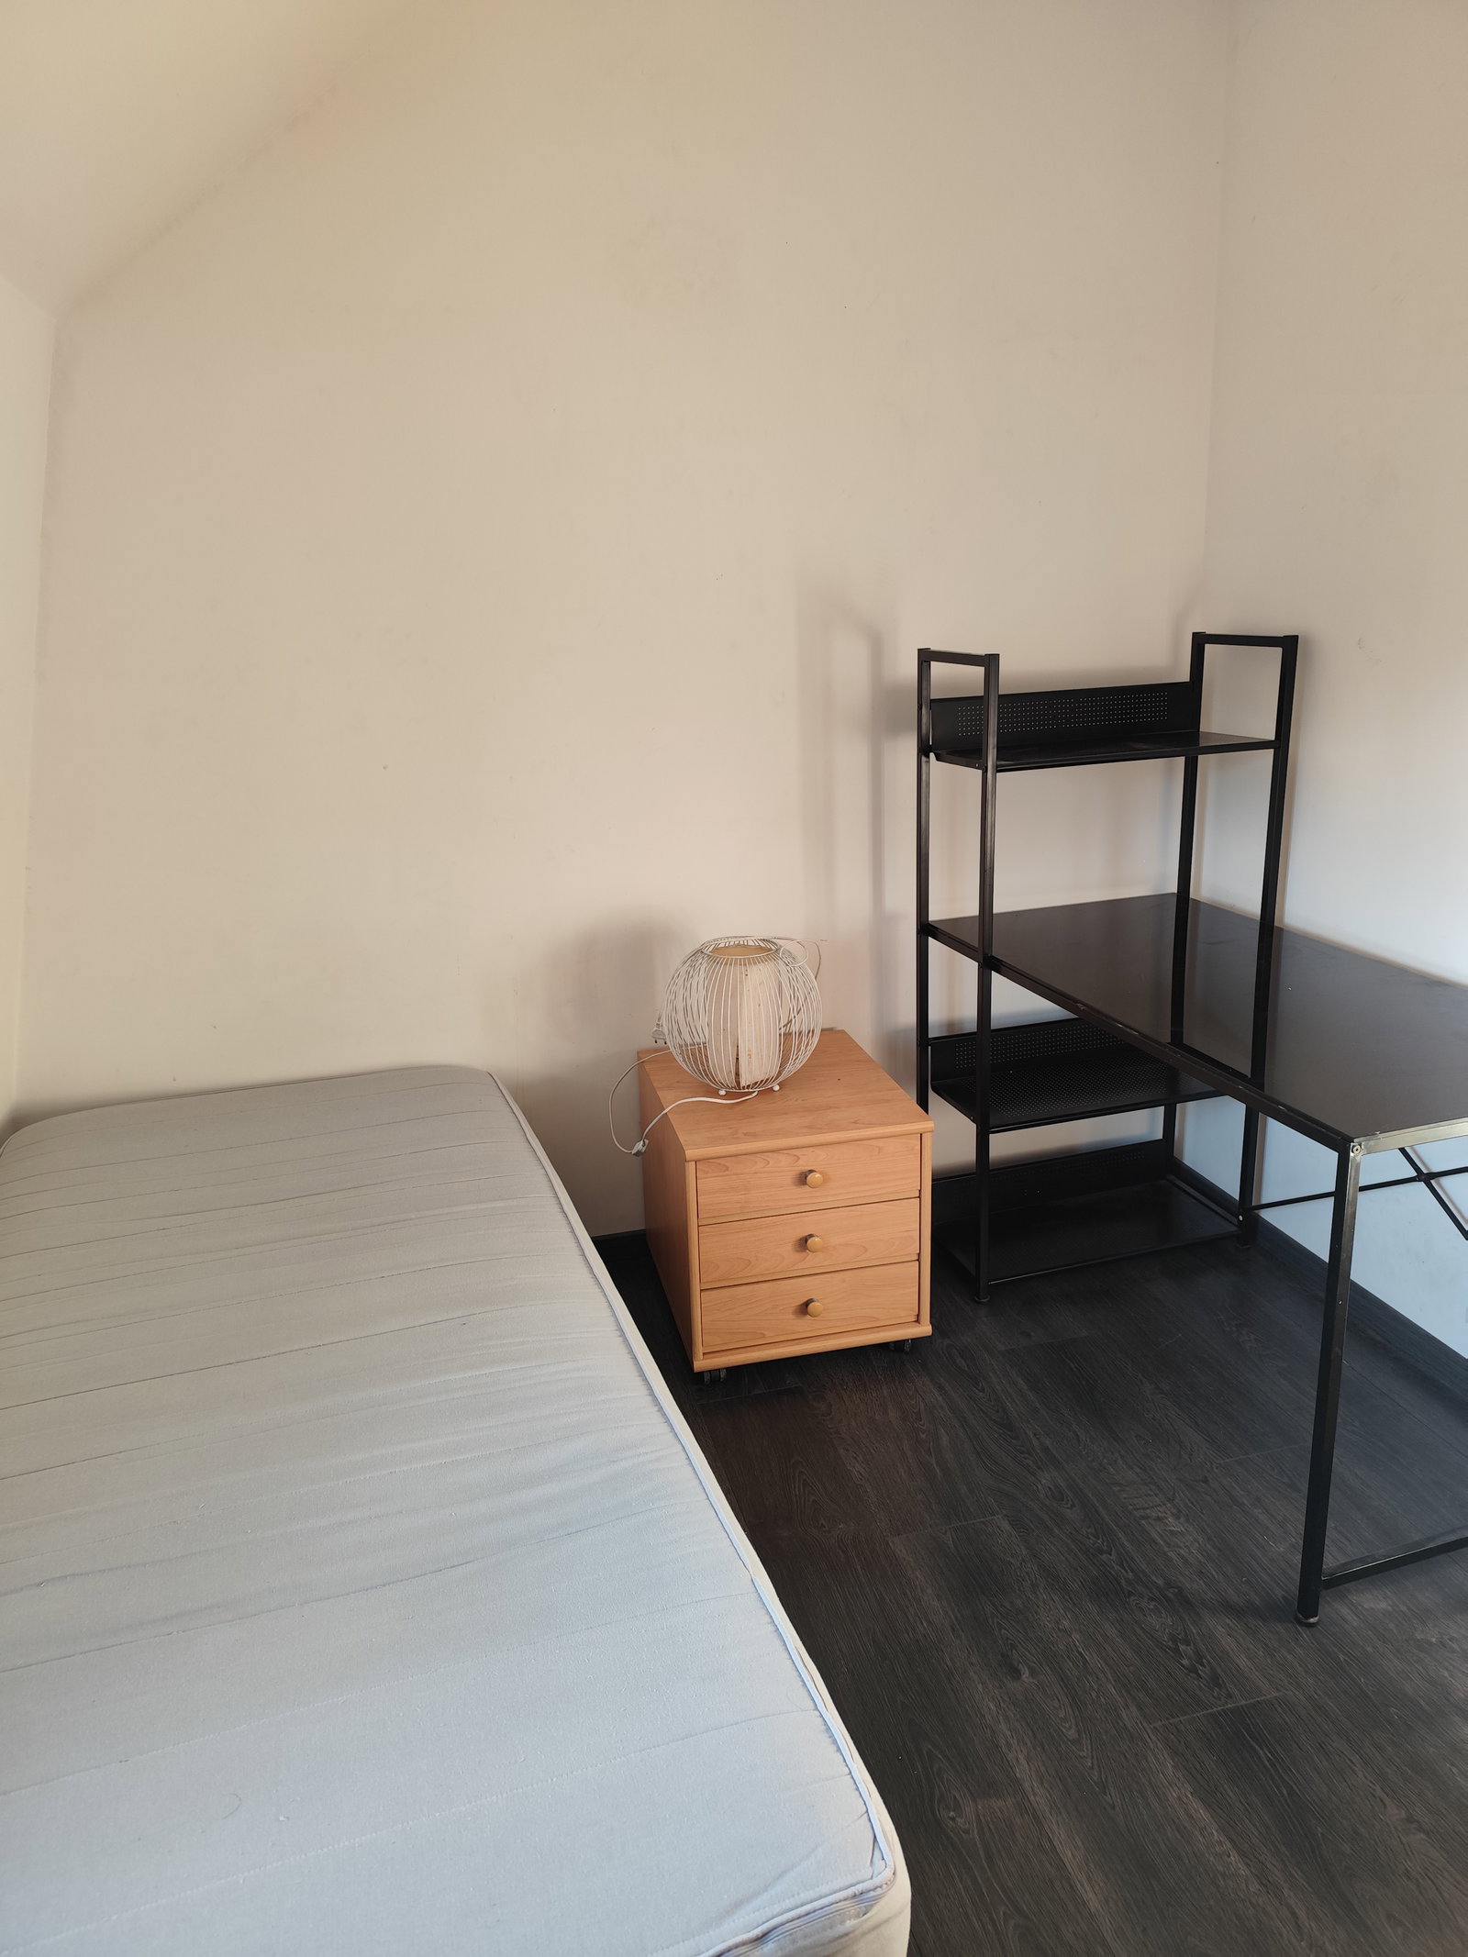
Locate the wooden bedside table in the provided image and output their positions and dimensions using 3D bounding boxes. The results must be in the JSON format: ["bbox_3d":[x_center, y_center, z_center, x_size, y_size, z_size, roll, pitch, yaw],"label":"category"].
[{"bbox_3d":[0.090,0.432,2.584,0.451,0.467,0.551,-6,16,-11],"label":"wooden bedside table"}]

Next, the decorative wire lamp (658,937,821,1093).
[{"bbox_3d":[0.023,0.069,2.518,0.308,0.274,0.308,-3,16,1],"label":"decorative wire lamp"}]

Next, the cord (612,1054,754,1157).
[{"bbox_3d":[-0.115,0.239,2.589,0.268,0.109,0.328,-6,16,-11],"label":"cord"}]

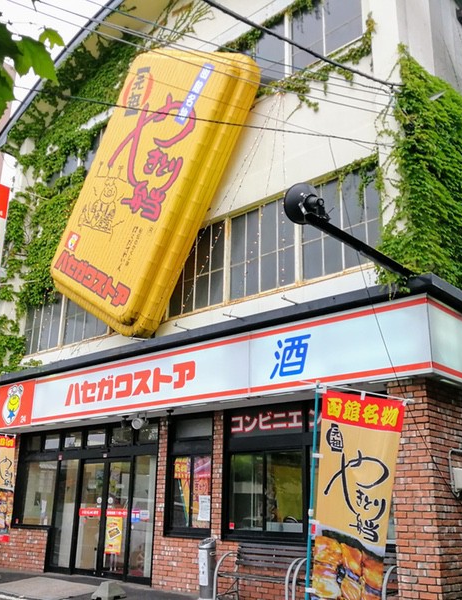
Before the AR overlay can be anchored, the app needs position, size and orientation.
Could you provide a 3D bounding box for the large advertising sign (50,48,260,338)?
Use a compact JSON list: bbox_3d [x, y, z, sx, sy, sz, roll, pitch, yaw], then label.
[{"bbox_3d":[-1.930,-2.660,14.100,0.650,6.100,4.000,19,3,-44],"label":"large advertising sign"}]

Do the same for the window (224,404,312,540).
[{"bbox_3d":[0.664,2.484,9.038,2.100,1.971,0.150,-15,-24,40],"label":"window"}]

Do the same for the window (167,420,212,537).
[{"bbox_3d":[-0.661,2.861,10.199,1.095,1.949,0.150,-15,-24,40],"label":"window"}]

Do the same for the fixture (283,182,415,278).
[{"bbox_3d":[1.435,-0.649,6.874,0.400,0.430,2.400,-15,-24,40],"label":"fixture"}]

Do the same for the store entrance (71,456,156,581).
[{"bbox_3d":[-2.083,3.914,11.252,2.336,2.132,0.200,-15,-24,40],"label":"store entrance"}]

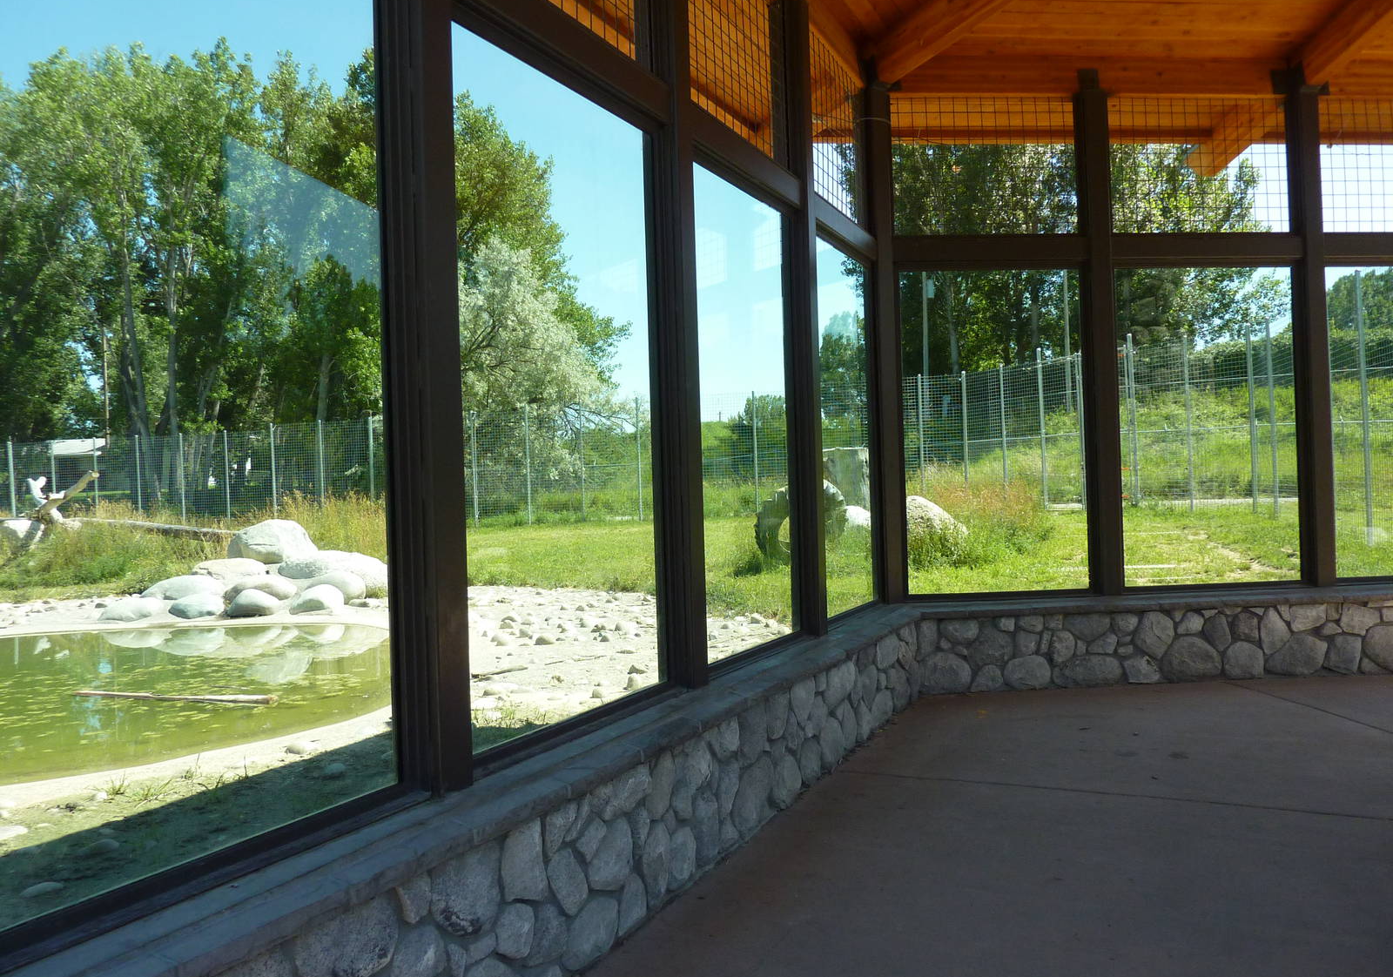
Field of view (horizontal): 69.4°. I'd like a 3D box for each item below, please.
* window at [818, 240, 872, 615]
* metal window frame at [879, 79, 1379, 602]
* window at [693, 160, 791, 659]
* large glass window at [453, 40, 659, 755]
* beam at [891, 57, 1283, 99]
[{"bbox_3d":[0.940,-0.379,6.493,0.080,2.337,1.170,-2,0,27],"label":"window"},{"bbox_3d":[3.181,-1.119,7.323,3.682,3.766,0.184,-2,0,-4],"label":"metal window frame"},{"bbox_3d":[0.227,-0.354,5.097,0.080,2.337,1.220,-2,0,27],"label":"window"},{"bbox_3d":[-0.483,-0.330,3.707,0.080,2.337,1.270,-2,0,27],"label":"large glass window"},{"bbox_3d":[2.881,-2.969,7.302,3.006,0.276,0.150,-2,0,-4],"label":"beam"}]

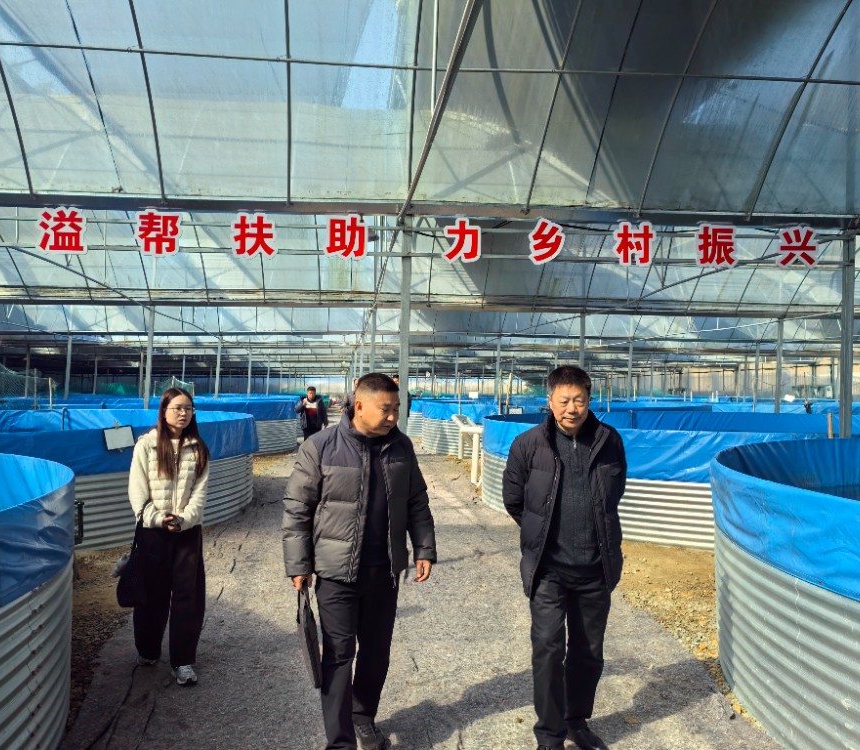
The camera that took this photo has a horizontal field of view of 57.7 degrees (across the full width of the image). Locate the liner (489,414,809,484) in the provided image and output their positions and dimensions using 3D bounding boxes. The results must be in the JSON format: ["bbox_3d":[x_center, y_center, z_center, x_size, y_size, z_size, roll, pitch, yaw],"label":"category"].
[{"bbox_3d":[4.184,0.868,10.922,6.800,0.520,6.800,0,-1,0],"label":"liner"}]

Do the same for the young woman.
[{"bbox_3d":[-1.495,0.885,4.458,0.480,1.630,0.400,1,-1,-23],"label":"young woman"}]

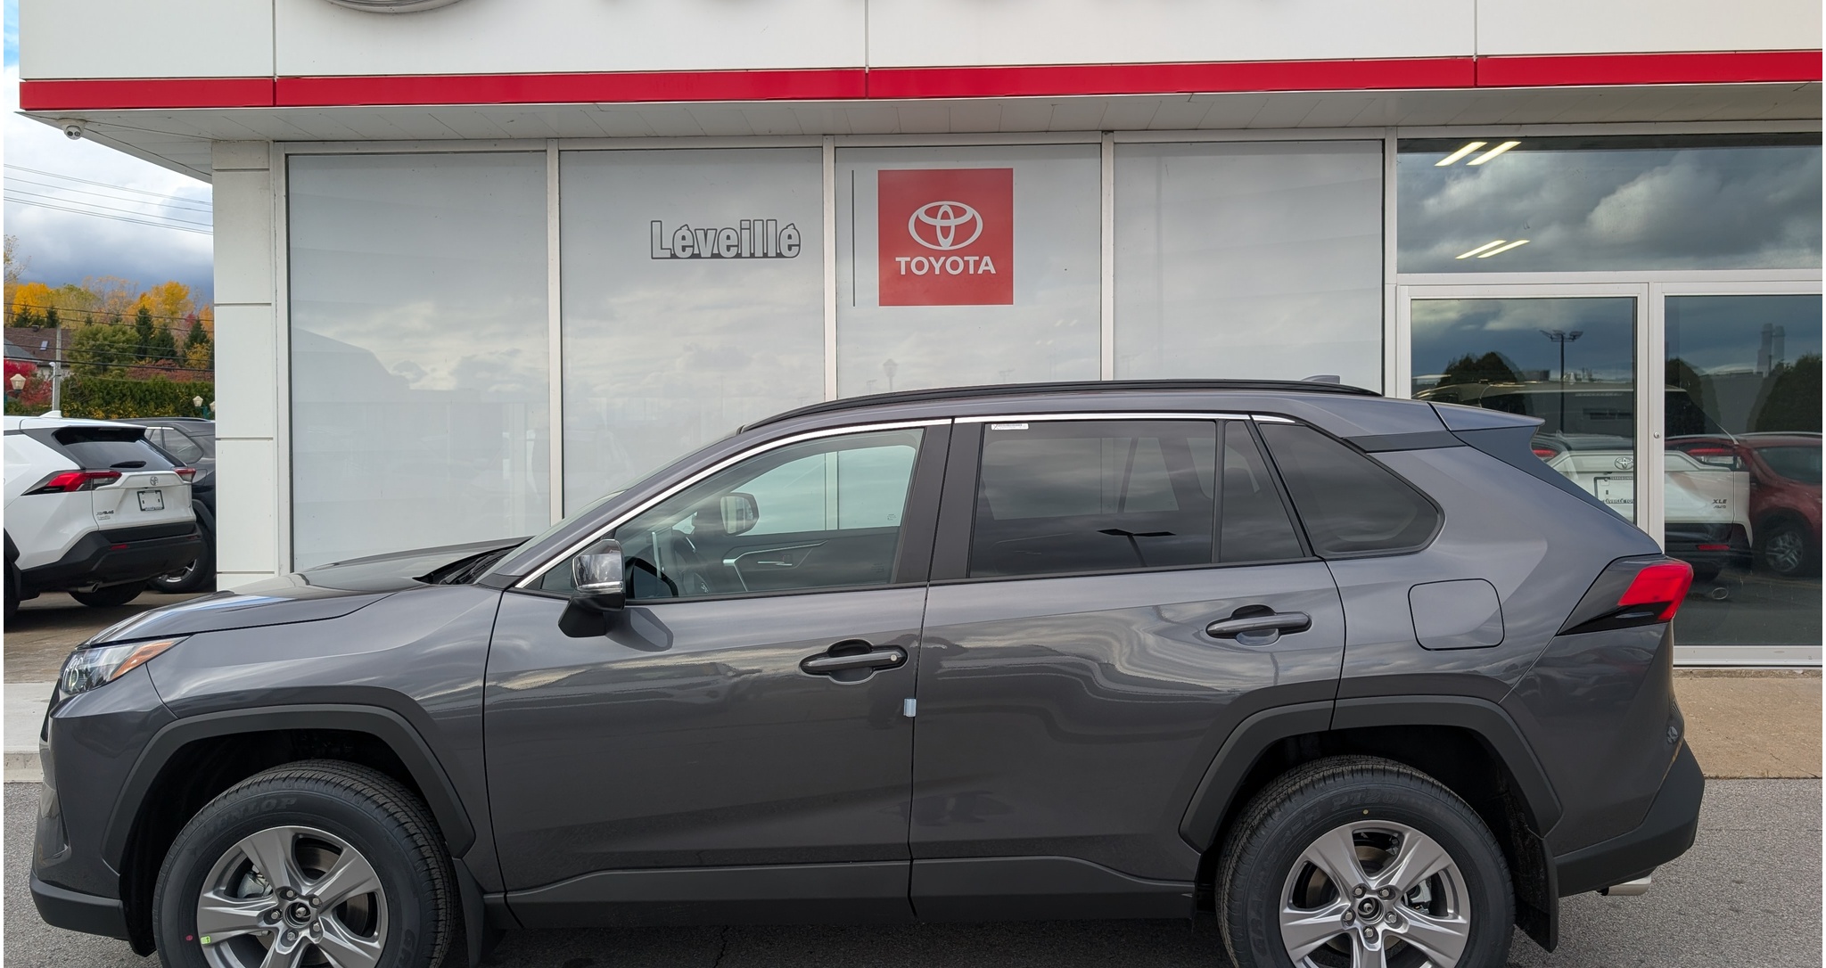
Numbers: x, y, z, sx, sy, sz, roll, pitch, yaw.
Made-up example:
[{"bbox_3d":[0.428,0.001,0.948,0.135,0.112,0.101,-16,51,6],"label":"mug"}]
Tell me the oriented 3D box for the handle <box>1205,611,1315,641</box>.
[{"bbox_3d":[0.852,0.347,3.142,0.261,0.072,0.055,0,0,1],"label":"handle"}]

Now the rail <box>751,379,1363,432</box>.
[{"bbox_3d":[0.398,-0.216,3.449,1.736,0.137,0.075,0,0,1],"label":"rail"}]

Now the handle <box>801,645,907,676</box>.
[{"bbox_3d":[-0.144,0.435,3.151,0.264,0.077,0.055,0,0,1],"label":"handle"}]

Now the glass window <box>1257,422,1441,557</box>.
[{"bbox_3d":[1.114,0.016,3.203,0.460,0.370,0.070,0,-19,1],"label":"glass window"}]

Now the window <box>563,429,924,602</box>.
[{"bbox_3d":[-0.432,0.077,3.281,0.922,0.437,0.170,0,0,1],"label":"window"}]

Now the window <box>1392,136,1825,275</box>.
[{"bbox_3d":[4.067,-1.528,6.922,2.801,0.756,0.060,0,0,2],"label":"window"}]

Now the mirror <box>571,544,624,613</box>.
[{"bbox_3d":[-0.733,0.218,3.030,0.135,0.175,0.220,0,2,1],"label":"mirror"}]

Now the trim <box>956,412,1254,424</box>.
[{"bbox_3d":[0.509,-0.174,3.355,0.788,0.026,0.027,0,0,1],"label":"trim"}]

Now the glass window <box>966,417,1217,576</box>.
[{"bbox_3d":[0.464,0.031,3.201,0.650,0.420,0.060,0,-19,1],"label":"glass window"}]

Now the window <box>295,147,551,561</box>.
[{"bbox_3d":[-2.782,-0.466,7.134,1.481,2.801,0.060,0,0,2],"label":"window"}]

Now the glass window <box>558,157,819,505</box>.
[{"bbox_3d":[-1.237,-0.477,7.088,1.498,2.801,0.060,0,0,2],"label":"glass window"}]

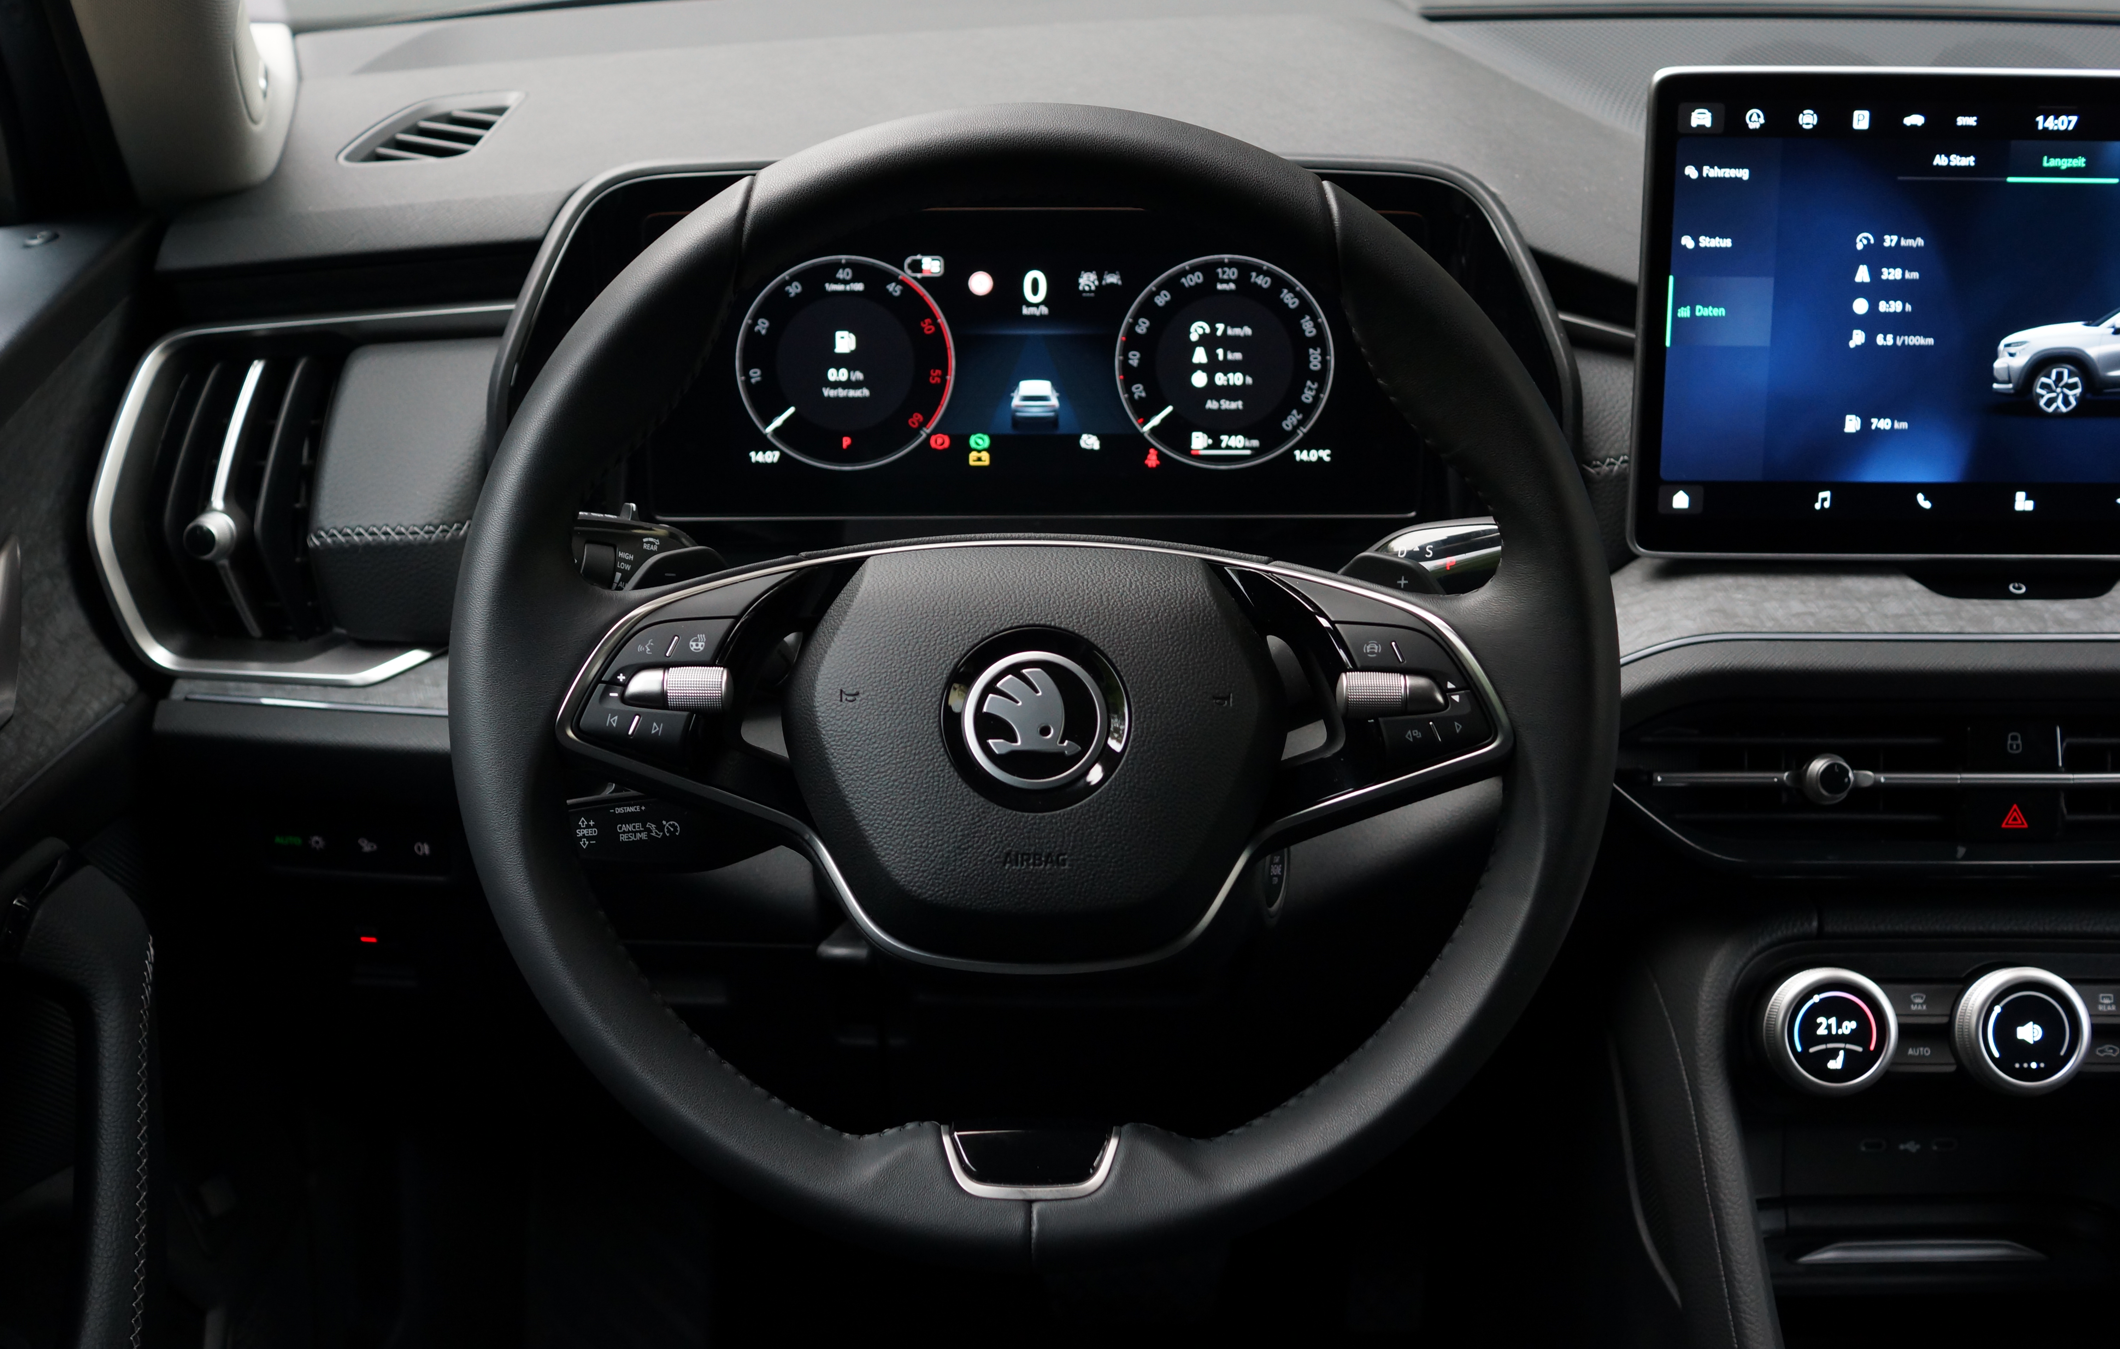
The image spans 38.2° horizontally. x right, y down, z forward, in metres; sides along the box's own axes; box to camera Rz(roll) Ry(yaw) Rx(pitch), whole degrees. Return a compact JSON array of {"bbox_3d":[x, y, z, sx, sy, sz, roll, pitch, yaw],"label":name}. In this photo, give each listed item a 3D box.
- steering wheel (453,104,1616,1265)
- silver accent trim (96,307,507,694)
[{"bbox_3d":[-0.008,0.003,0.990,0.370,0.369,0.085,0,-2,0],"label":"steering wheel"},{"bbox_3d":[-0.285,-0.067,1.155,0.155,0.125,0.070,0,22,0],"label":"silver accent trim"}]

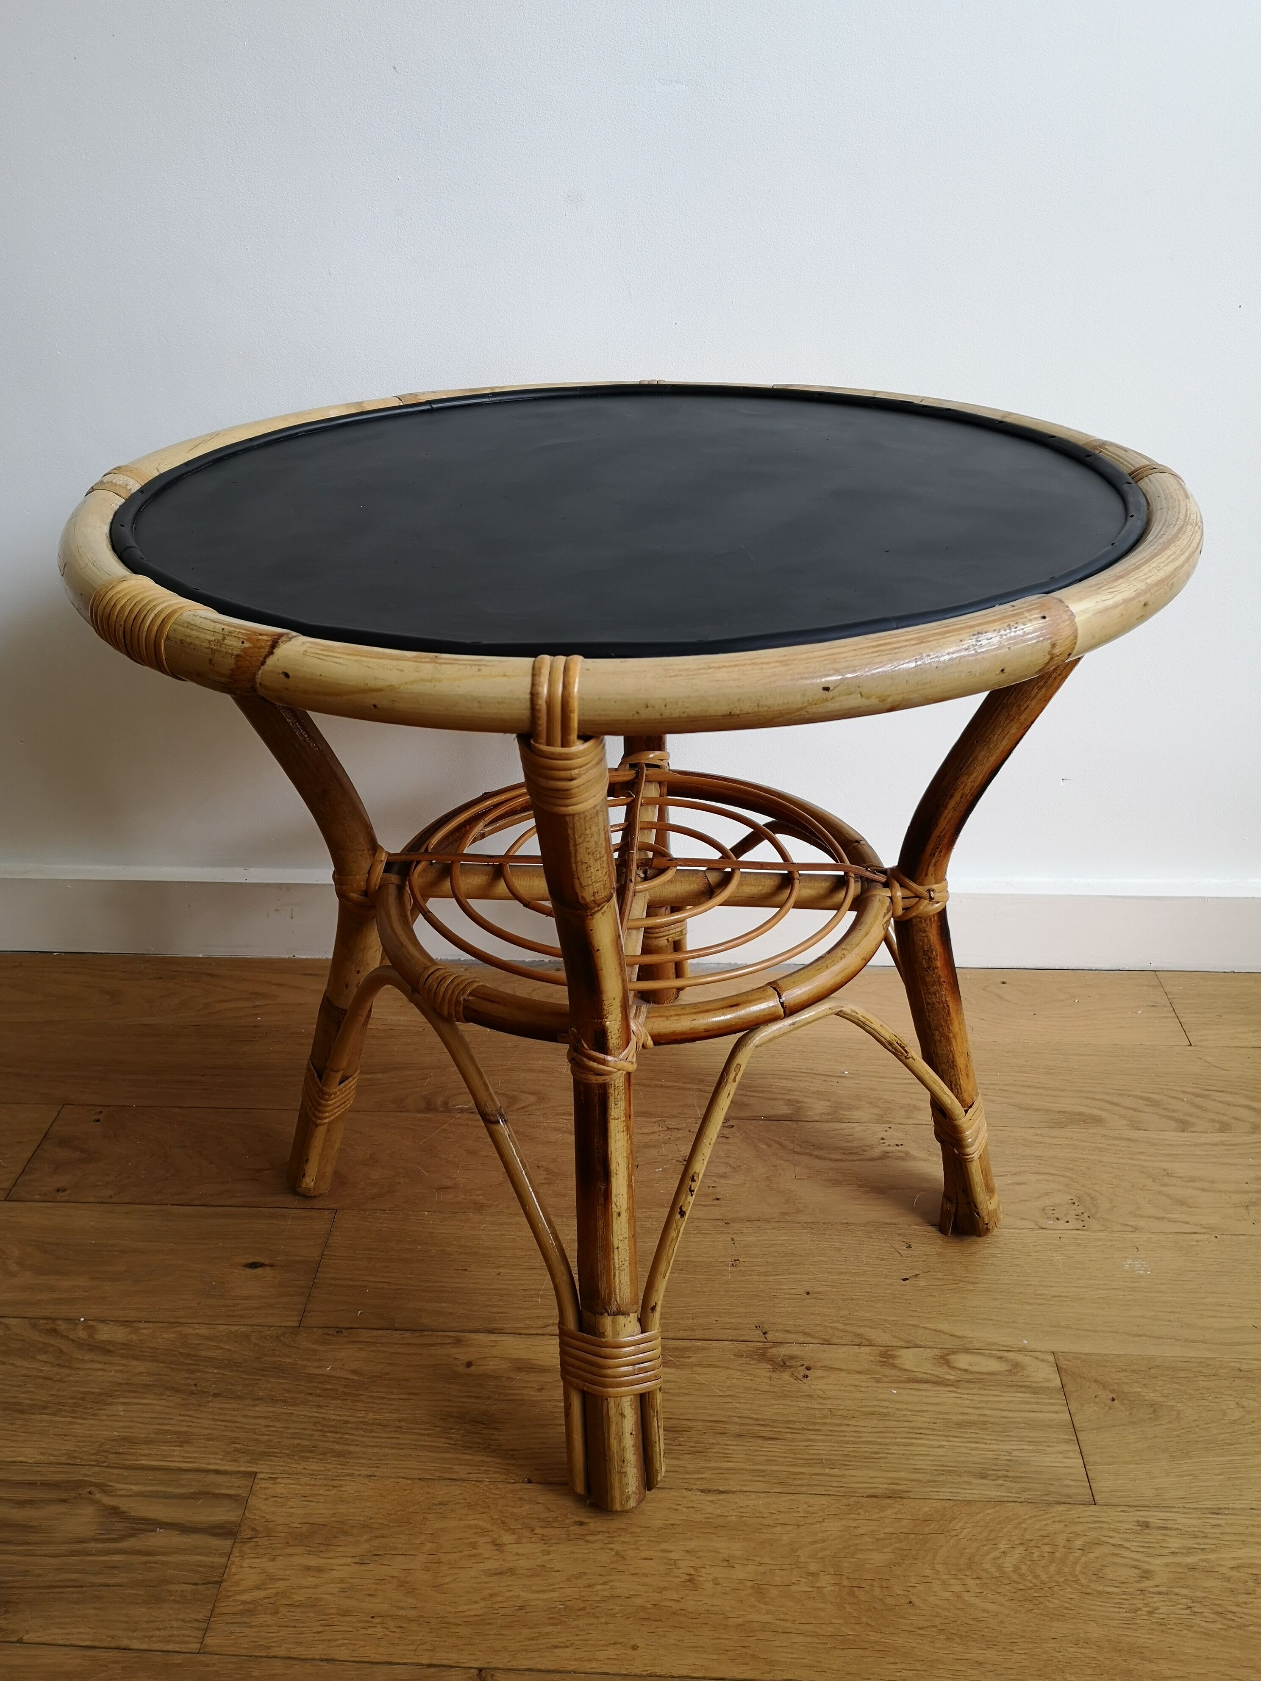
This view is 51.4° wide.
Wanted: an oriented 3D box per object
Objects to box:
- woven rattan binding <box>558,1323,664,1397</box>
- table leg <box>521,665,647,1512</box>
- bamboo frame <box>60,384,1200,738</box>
[{"bbox_3d":[-0.010,0.304,0.790,0.062,0.042,0.044,1,16,4],"label":"woven rattan binding"},{"bbox_3d":[-0.015,0.164,0.703,0.044,0.554,0.139,1,29,4],"label":"table leg"},{"bbox_3d":[-0.001,-0.204,0.784,0.640,0.038,0.640,1,29,4],"label":"bamboo frame"}]

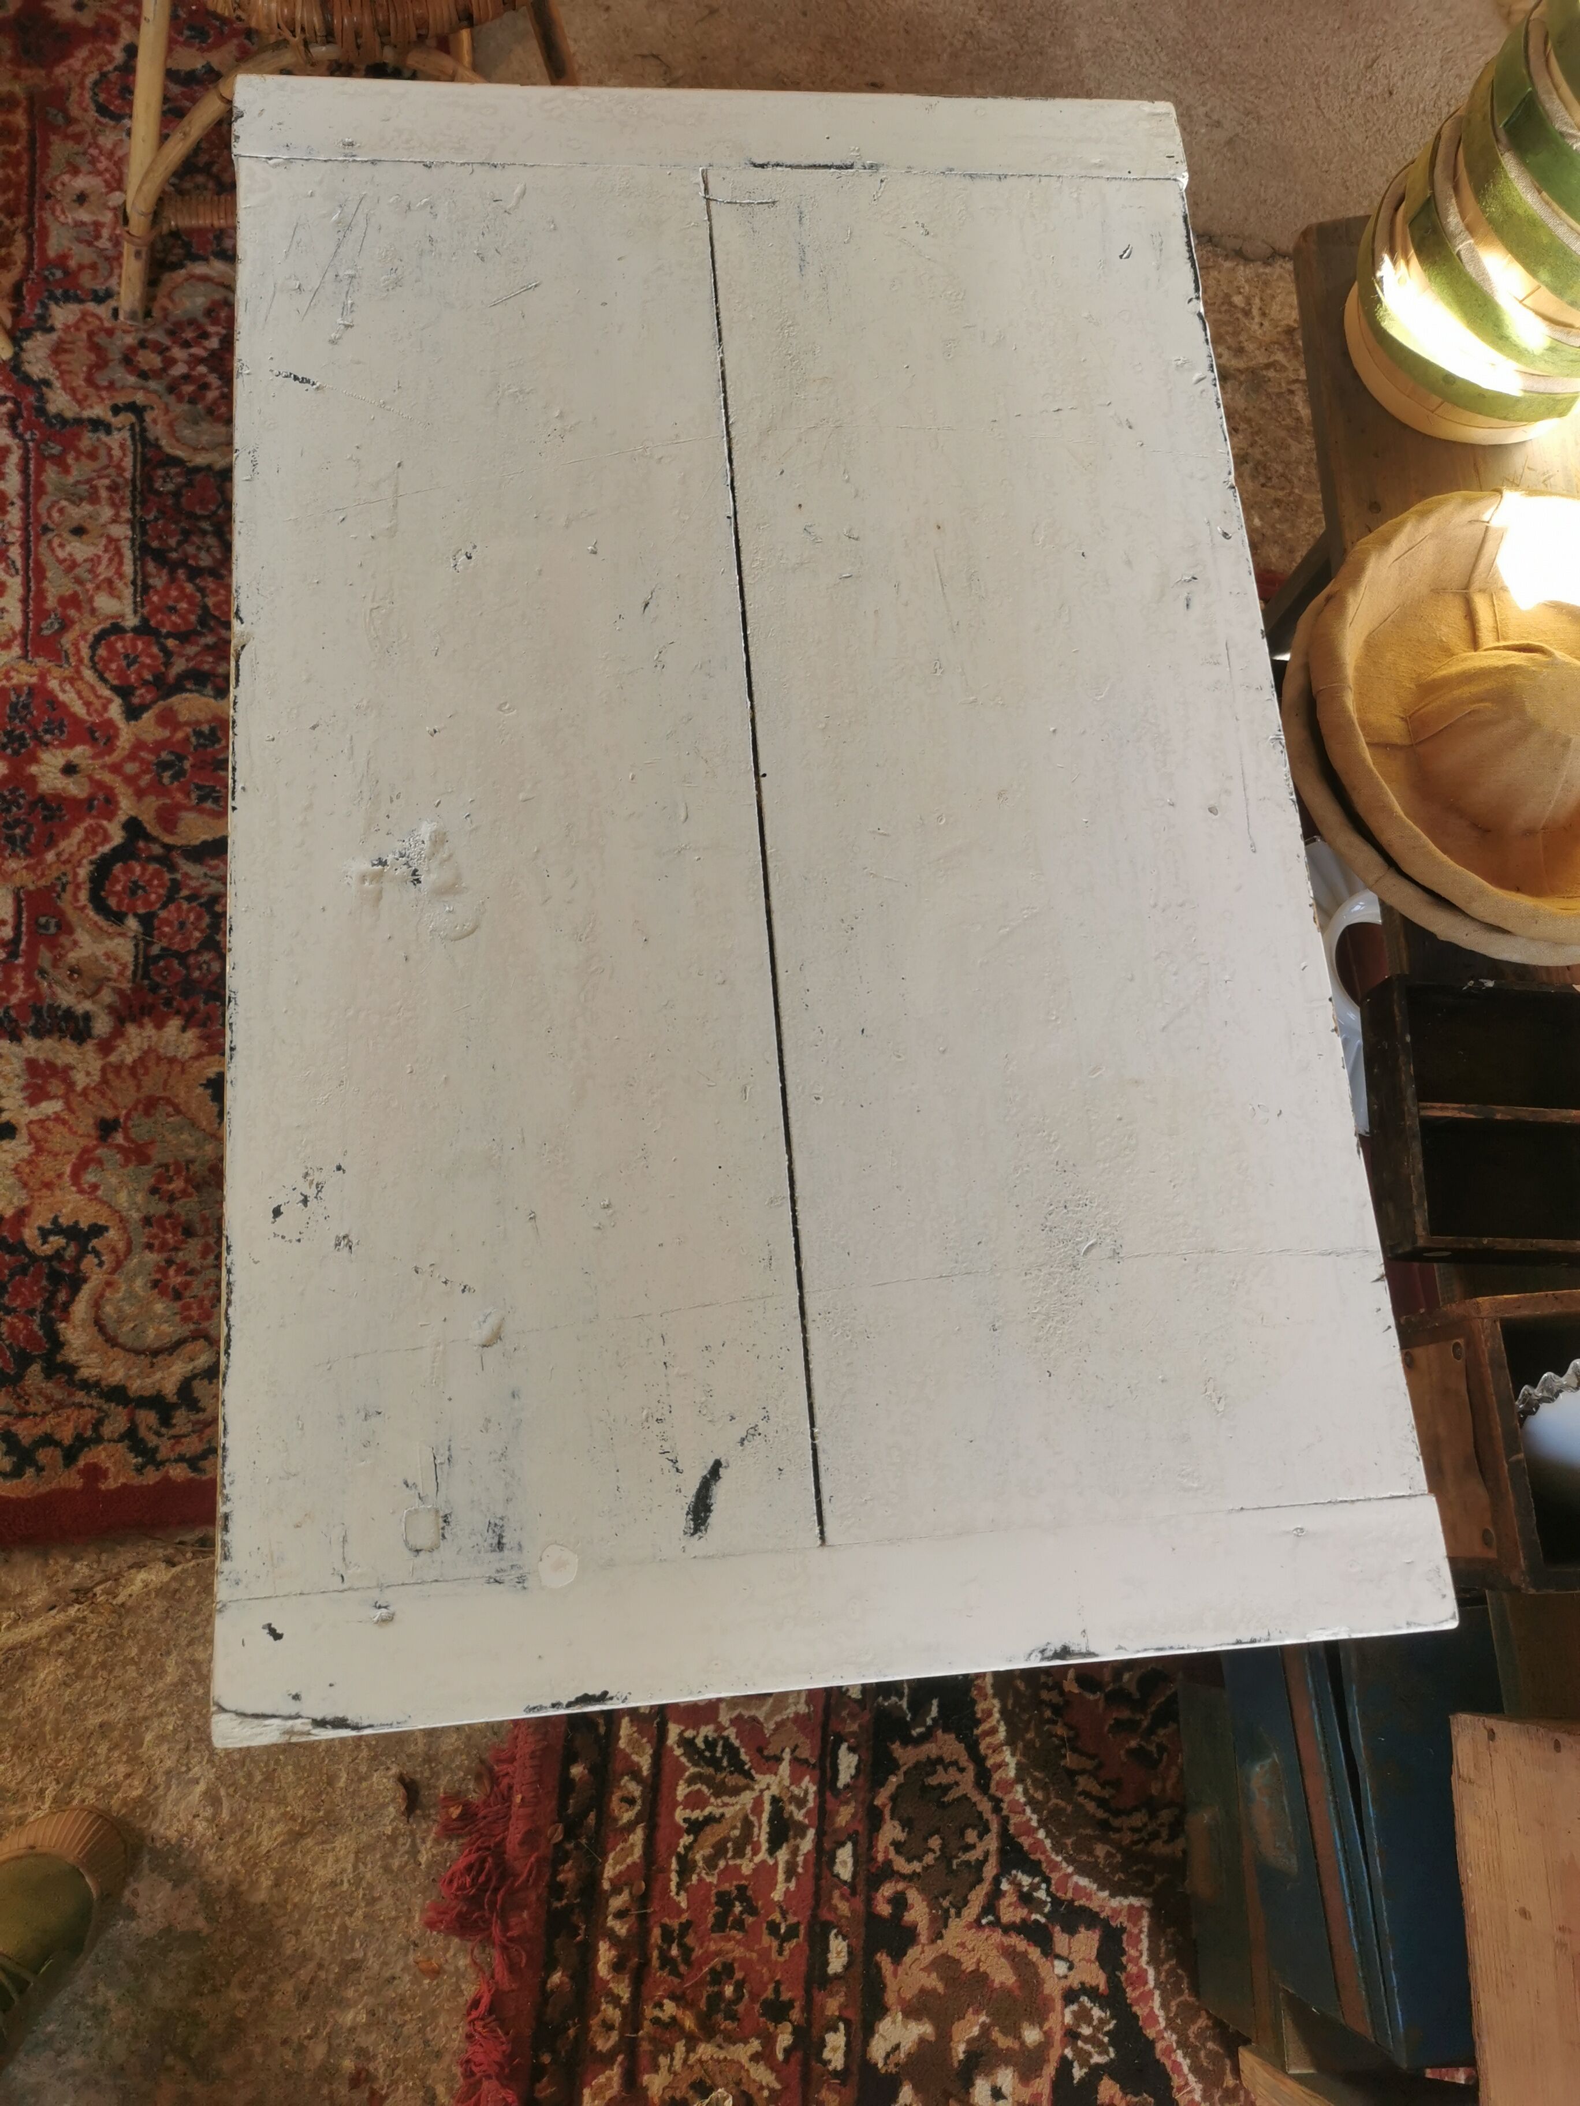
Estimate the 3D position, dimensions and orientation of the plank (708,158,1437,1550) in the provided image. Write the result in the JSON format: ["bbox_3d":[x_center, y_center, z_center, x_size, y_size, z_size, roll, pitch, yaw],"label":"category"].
[{"bbox_3d":[0.132,-0.156,0.921,0.303,0.026,0.807,-3,74,-8],"label":"plank"}]

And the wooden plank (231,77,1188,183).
[{"bbox_3d":[-0.041,-0.564,1.023,0.584,0.026,0.060,-3,74,-8],"label":"wooden plank"}]

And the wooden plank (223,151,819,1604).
[{"bbox_3d":[-0.156,-0.142,0.882,0.273,0.026,0.807,-3,74,-8],"label":"wooden plank"}]

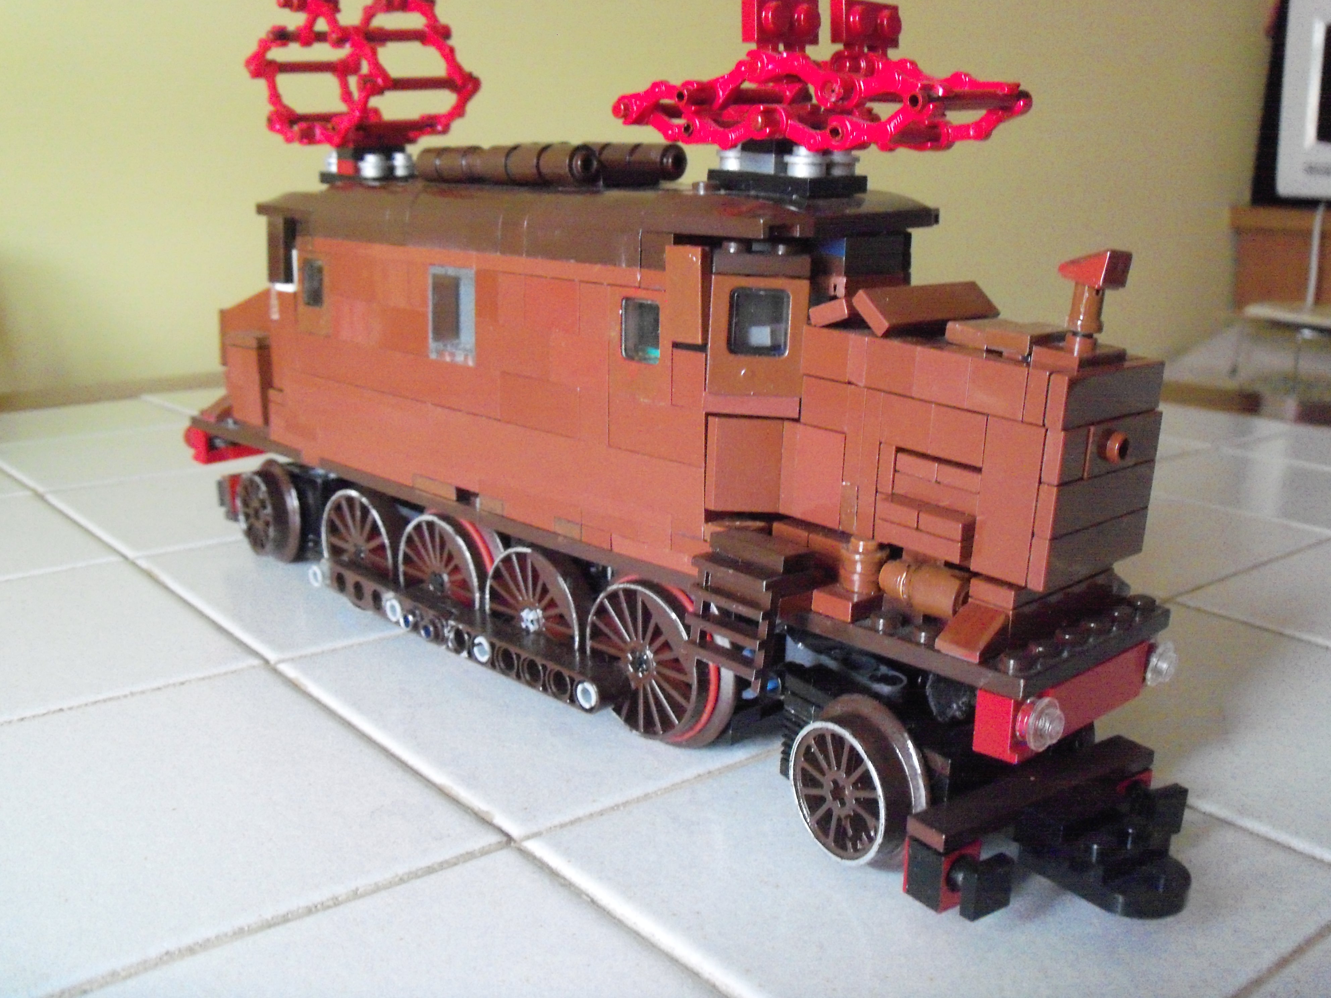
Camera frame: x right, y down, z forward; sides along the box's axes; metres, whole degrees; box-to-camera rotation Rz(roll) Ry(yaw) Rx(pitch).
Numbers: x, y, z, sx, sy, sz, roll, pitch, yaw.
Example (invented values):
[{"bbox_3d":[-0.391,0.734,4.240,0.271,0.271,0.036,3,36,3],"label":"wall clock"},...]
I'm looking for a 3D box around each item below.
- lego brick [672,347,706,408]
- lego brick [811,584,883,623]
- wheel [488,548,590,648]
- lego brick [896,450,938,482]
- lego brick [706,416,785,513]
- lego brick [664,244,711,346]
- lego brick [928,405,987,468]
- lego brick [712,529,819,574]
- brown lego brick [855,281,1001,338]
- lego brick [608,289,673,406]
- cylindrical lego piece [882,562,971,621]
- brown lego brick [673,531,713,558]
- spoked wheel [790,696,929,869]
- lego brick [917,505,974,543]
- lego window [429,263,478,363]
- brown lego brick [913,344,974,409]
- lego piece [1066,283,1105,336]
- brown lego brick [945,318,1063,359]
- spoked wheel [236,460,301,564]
[{"bbox_3d":[0.007,-0.022,0.238,0.008,0.010,0.008,-13,20,-43],"label":"lego brick"},{"bbox_3d":[0.030,0.017,0.224,0.008,0.003,0.008,-13,20,-43],"label":"lego brick"},{"bbox_3d":[-0.025,0.025,0.284,0.008,0.031,0.031,-13,20,-43],"label":"wheel"},{"bbox_3d":[0.041,-0.005,0.211,0.007,0.003,0.008,-11,20,-44],"label":"lego brick"},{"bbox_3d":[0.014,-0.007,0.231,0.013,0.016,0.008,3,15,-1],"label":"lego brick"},{"bbox_3d":[0.004,-0.034,0.223,0.003,0.016,0.008,-13,20,-43],"label":"lego brick"},{"bbox_3d":[0.047,-0.010,0.205,0.008,0.008,0.010,-13,20,-43],"label":"lego brick"},{"bbox_3d":[0.017,0.009,0.232,0.008,0.003,0.016,-13,20,-43],"label":"lego brick"},{"bbox_3d":[0.044,-0.032,0.226,0.032,0.003,0.008,-12,61,-46],"label":"brown lego brick"},{"bbox_3d":[-0.001,-0.027,0.238,0.008,0.019,0.016,-11,19,-44],"label":"lego brick"},{"bbox_3d":[0.039,0.014,0.206,0.008,0.008,0.015,-11,19,-44],"label":"cylindrical lego piece"},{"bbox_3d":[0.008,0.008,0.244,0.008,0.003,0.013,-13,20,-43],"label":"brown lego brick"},{"bbox_3d":[0.031,0.047,0.219,0.008,0.028,0.028,-8,17,-33],"label":"spoked wheel"},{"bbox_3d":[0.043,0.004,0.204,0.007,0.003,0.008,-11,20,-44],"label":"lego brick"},{"bbox_3d":[-0.040,-0.038,0.276,0.008,0.019,0.016,-11,19,-44],"label":"lego window"},{"bbox_3d":[0.044,-0.019,0.205,0.008,0.008,0.010,-13,20,-43],"label":"brown lego brick"},{"bbox_3d":[0.059,-0.026,0.188,0.006,0.008,0.006,-11,20,-44],"label":"lego piece"},{"bbox_3d":[0.052,-0.024,0.202,0.015,0.004,0.015,-11,20,-44],"label":"brown lego brick"},{"bbox_3d":[-0.110,0.004,0.370,0.009,0.029,0.029,-11,19,-40],"label":"spoked wheel"}]

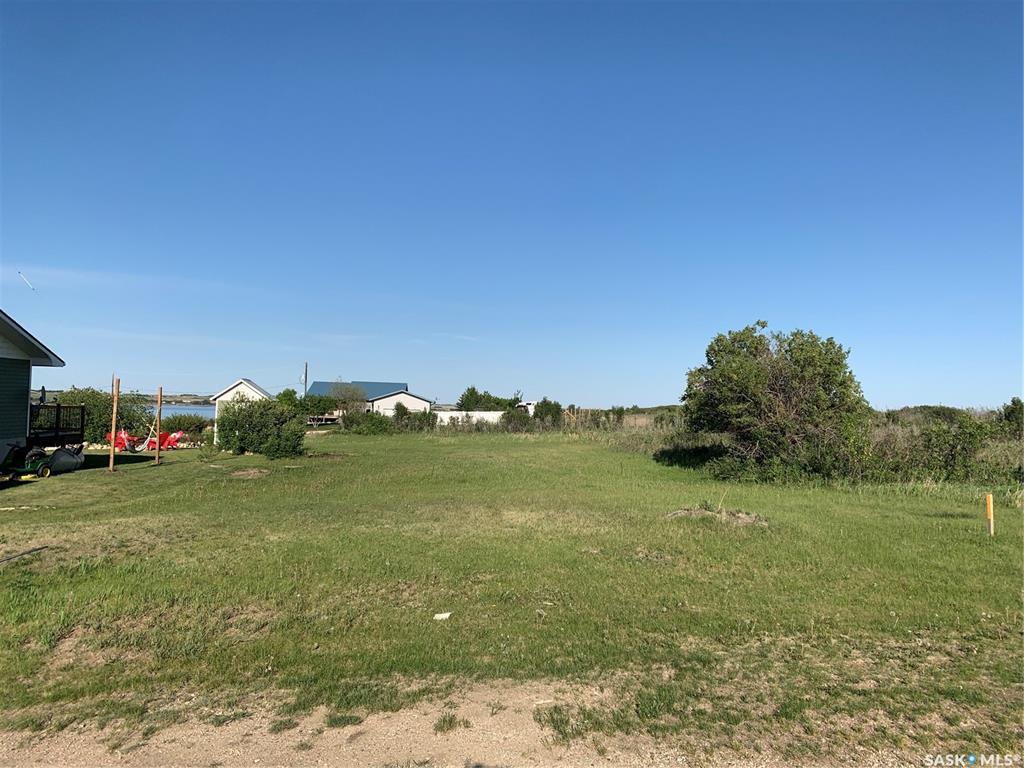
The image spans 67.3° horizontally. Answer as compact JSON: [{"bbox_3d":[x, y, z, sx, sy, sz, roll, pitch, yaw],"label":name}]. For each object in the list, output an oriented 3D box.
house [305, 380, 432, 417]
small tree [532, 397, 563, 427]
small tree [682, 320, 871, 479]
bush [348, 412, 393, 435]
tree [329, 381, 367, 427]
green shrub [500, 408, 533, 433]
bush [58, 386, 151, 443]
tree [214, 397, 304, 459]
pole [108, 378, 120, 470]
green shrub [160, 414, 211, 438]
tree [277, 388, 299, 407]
[{"bbox_3d":[-16.233,2.206,87.000,14.000,5.200,11.000,1,-2,3],"label":"house"},{"bbox_3d":[2.631,2.149,57.000,2.223,2.446,2.200,0,-1,0],"label":"small tree"},{"bbox_3d":[6.534,0.408,19.000,4.400,3.800,4.000,0,-2,17],"label":"small tree"},{"bbox_3d":[-9.199,2.568,50.000,2.800,1.450,2.200,1,-2,-11],"label":"bush"},{"bbox_3d":[-12.833,1.560,60.000,2.965,3.667,2.800,0,-1,0],"label":"tree"},{"bbox_3d":[0.316,2.563,54.000,2.247,1.685,2.000,0,-1,0],"label":"green shrub"},{"bbox_3d":[-18.369,1.413,34.500,3.900,2.450,2.800,2,-2,-17],"label":"bush"},{"bbox_3d":[-8.829,1.562,27.000,3.089,2.106,2.700,0,-1,0],"label":"tree"},{"bbox_3d":[-9.962,1.041,19.300,0.100,2.350,0.100,3,-2,-17],"label":"pole"},{"bbox_3d":[-16.132,2.125,38.000,2.470,1.433,2.100,0,-1,0],"label":"green shrub"},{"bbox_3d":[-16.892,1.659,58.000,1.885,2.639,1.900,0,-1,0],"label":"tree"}]

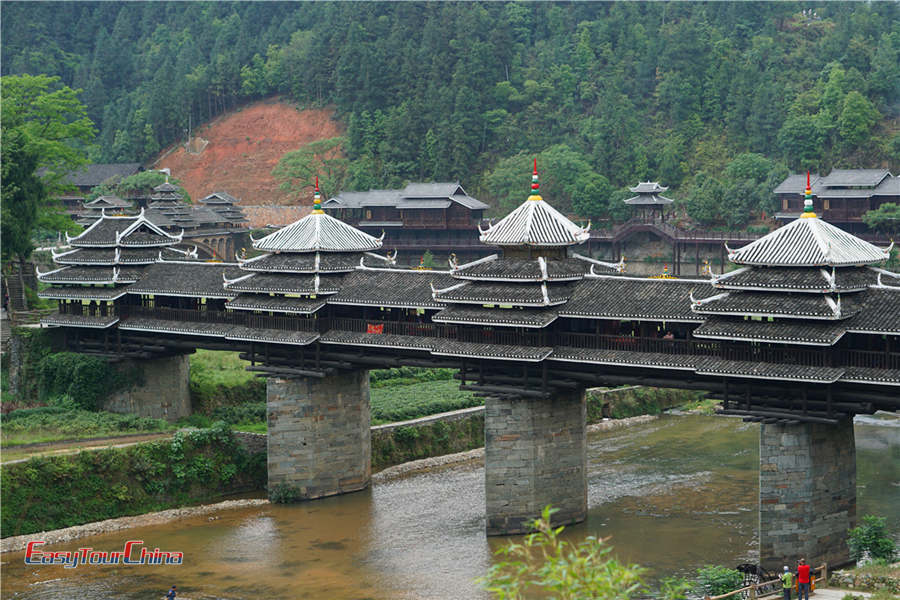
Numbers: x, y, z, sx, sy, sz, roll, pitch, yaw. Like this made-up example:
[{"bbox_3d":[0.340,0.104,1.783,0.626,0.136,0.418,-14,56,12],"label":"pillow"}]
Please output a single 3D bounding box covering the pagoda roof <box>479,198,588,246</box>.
[{"bbox_3d":[4.591,-4.136,99.558,6.059,2.291,5.395,3,5,42],"label":"pagoda roof"}]

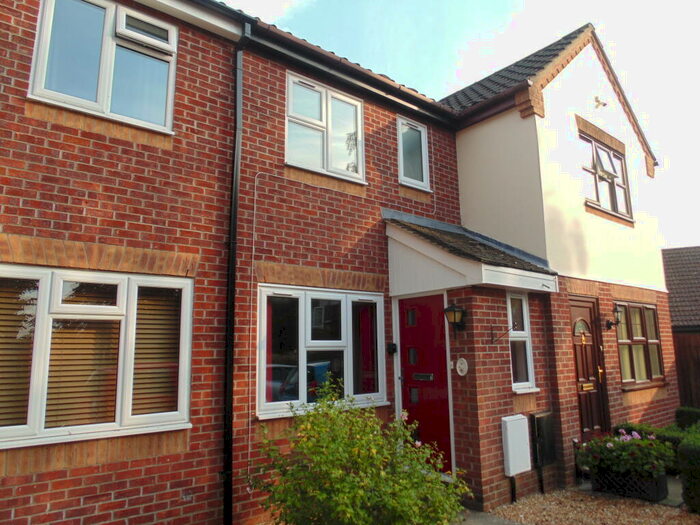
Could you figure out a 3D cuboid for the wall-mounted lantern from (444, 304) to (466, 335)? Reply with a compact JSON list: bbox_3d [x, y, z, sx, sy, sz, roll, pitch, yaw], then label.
[{"bbox_3d":[1.163,0.625,5.247,0.255,0.340,0.180,7,-12,-38],"label":"wall-mounted lantern"}]

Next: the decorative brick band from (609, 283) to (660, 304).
[{"bbox_3d":[4.579,0.515,7.842,1.830,0.230,0.070,7,-12,-38],"label":"decorative brick band"}]

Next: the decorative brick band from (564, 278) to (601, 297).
[{"bbox_3d":[3.208,0.345,6.755,0.905,0.217,0.100,7,-12,-38],"label":"decorative brick band"}]

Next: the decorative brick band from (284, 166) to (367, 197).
[{"bbox_3d":[-0.283,-0.951,5.826,1.206,0.159,0.100,7,-12,-38],"label":"decorative brick band"}]

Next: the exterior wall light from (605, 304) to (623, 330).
[{"bbox_3d":[3.836,0.784,7.002,0.160,0.360,0.220,7,-12,-38],"label":"exterior wall light"}]

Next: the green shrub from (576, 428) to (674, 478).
[{"bbox_3d":[3.119,2.165,5.534,0.580,0.440,0.900,7,-12,-38],"label":"green shrub"}]

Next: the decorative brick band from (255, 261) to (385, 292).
[{"bbox_3d":[-0.267,0.187,5.636,1.865,0.217,0.100,7,-12,-38],"label":"decorative brick band"}]

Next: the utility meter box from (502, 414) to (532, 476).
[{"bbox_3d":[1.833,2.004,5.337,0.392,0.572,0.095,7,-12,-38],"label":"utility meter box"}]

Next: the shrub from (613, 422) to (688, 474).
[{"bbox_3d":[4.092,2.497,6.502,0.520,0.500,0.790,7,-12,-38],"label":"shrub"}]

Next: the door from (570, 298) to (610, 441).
[{"bbox_3d":[3.196,1.485,6.587,0.890,2.070,0.100,7,-12,-38],"label":"door"}]

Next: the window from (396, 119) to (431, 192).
[{"bbox_3d":[0.899,-1.529,6.880,0.655,1.025,0.090,7,-12,-38],"label":"window"}]

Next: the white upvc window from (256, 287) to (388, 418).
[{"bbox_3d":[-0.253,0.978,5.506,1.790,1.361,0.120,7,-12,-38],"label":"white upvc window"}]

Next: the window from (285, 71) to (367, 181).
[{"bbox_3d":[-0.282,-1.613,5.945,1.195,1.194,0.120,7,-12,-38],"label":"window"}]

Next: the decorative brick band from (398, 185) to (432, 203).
[{"bbox_3d":[0.889,-0.949,6.789,0.645,0.150,0.070,7,-12,-38],"label":"decorative brick band"}]

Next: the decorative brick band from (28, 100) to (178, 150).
[{"bbox_3d":[-2.183,-1.198,4.311,1.190,0.152,0.070,7,-12,-38],"label":"decorative brick band"}]

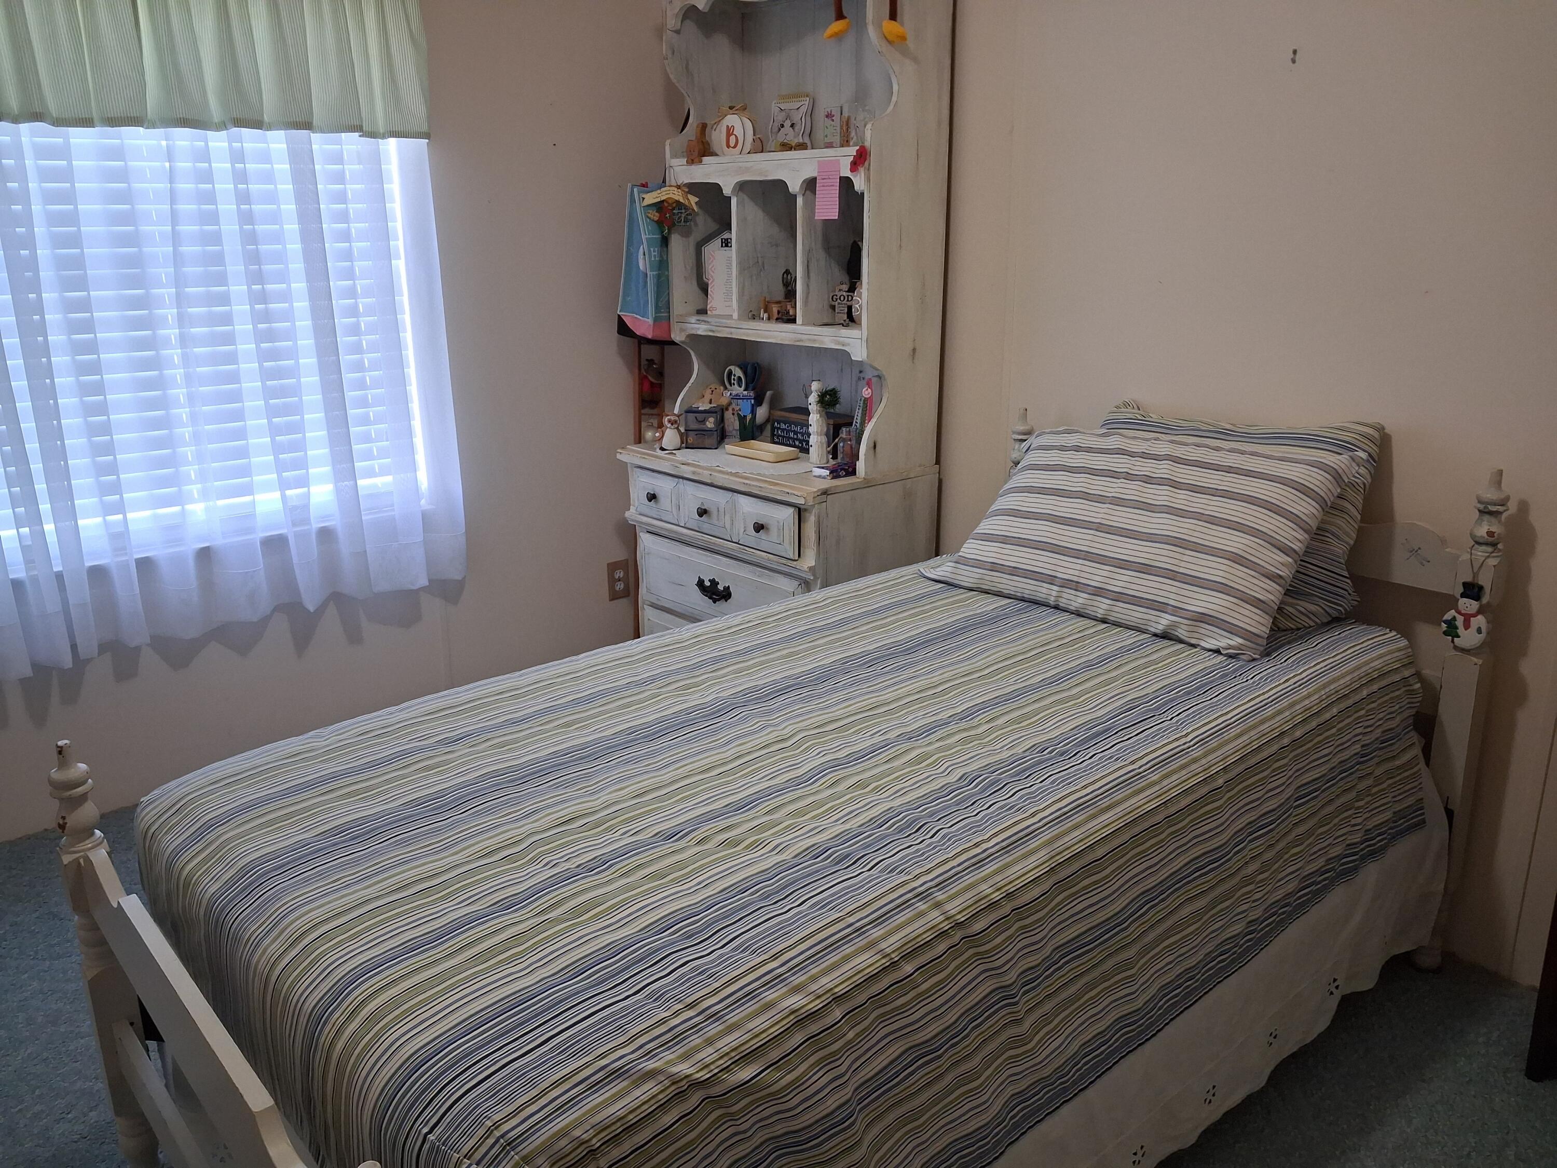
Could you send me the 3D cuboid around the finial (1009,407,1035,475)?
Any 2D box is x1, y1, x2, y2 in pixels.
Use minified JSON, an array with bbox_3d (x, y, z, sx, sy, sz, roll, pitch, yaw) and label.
[{"bbox_3d":[0.558,-0.324,2.787,0.060,0.156,0.060,0,16,0],"label":"finial"}]

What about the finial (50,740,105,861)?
[{"bbox_3d":[-0.943,0.283,1.623,0.060,0.156,0.060,-14,21,-38],"label":"finial"}]

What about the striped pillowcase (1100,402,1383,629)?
[{"bbox_3d":[0.837,-0.156,2.394,0.160,0.390,0.630,12,4,-43],"label":"striped pillowcase"}]

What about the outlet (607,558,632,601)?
[{"bbox_3d":[-0.496,-0.010,3.807,0.078,0.123,0.008,-14,21,-38],"label":"outlet"}]

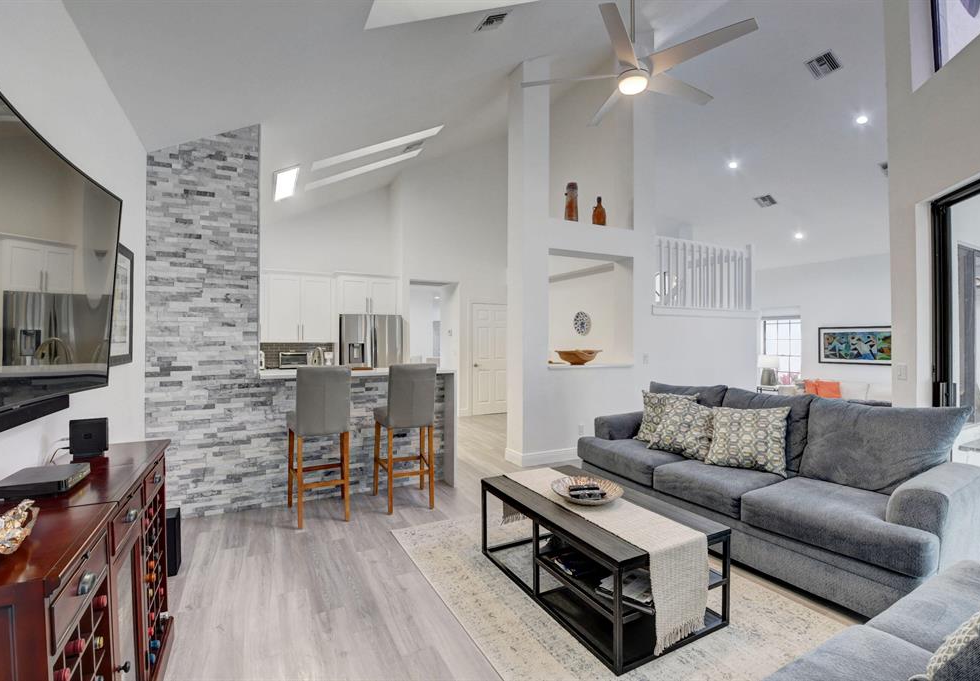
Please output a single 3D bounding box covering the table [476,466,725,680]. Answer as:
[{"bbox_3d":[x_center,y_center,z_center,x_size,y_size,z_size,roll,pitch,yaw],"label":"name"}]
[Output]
[{"bbox_3d":[0.539,1.116,2.365,0.708,0.452,1.145,0,0,-29],"label":"table"}]

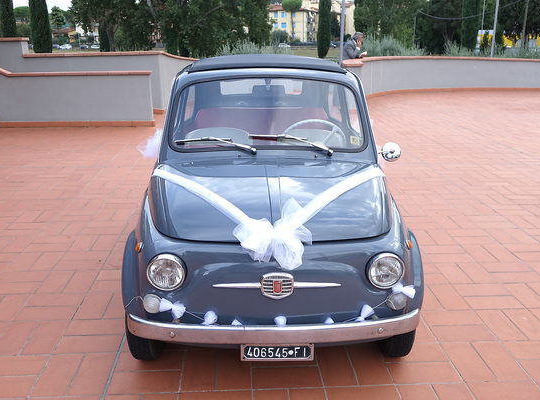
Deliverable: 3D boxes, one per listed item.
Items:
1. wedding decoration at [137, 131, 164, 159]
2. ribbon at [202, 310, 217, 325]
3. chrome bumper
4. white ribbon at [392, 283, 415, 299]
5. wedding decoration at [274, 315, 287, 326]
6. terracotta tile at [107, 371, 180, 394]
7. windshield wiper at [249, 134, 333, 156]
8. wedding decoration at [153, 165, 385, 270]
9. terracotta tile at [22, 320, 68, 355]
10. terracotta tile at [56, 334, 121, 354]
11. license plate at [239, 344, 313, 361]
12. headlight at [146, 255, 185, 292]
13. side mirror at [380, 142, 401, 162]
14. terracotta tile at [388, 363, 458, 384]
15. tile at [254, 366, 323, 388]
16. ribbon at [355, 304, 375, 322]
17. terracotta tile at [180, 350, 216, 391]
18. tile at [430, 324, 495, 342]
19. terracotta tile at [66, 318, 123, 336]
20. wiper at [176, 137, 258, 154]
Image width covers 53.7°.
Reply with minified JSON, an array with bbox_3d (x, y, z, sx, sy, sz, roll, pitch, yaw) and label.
[{"bbox_3d":[-0.737,-0.344,3.303,0.180,0.180,0.160,0,18,-2],"label":"wedding decoration"},{"bbox_3d":[-0.207,0.413,1.872,0.056,0.052,0.052,0,18,-2],"label":"ribbon"},{"bbox_3d":[0.015,0.468,1.980,1.110,0.080,0.135,0,18,-2],"label":"chrome bumper"},{"bbox_3d":[0.501,0.338,1.990,0.086,0.056,0.048,-5,18,-16],"label":"white ribbon"},{"bbox_3d":[0.039,0.445,1.960,0.045,0.050,0.045,0,18,-2],"label":"wedding decoration"},{"bbox_3d":[-0.536,0.790,2.291,0.297,0.020,0.144,-1,18,-4],"label":"terracotta tile"},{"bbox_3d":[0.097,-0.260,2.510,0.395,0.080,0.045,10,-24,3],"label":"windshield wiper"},{"bbox_3d":[0.010,0.030,2.161,1.090,0.205,0.830,0,18,-2],"label":"wedding decoration"},{"bbox_3d":[-1.093,0.681,2.619,0.144,0.020,0.297,-1,18,-4],"label":"terracotta tile"},{"bbox_3d":[-0.875,0.708,2.594,0.302,0.020,0.147,-1,18,-3],"label":"terracotta tile"},{"bbox_3d":[0.029,0.566,1.985,0.272,0.066,0.015,0,18,-2],"label":"license plate"},{"bbox_3d":[-0.398,0.264,2.058,0.152,0.152,0.075,0,18,-2],"label":"headlight"},{"bbox_3d":[0.612,-0.242,2.720,0.108,0.102,0.050,-4,18,-14],"label":"side mirror"},{"bbox_3d":[0.689,0.783,2.394,0.302,0.020,0.147,-1,18,-3],"label":"terracotta tile"},{"bbox_3d":[0.072,0.790,2.356,0.302,0.020,0.147,-1,18,-3],"label":"tile"},{"bbox_3d":[0.349,0.419,1.969,0.075,0.068,0.050,0,18,-2],"label":"ribbon"},{"bbox_3d":[-0.317,0.773,2.409,0.147,0.015,0.300,-1,18,-4],"label":"terracotta tile"},{"bbox_3d":[0.980,0.685,2.705,0.302,0.020,0.147,-1,18,-3],"label":"tile"},{"bbox_3d":[-0.870,0.655,2.706,0.297,0.020,0.144,-1,18,-4],"label":"terracotta tile"},{"bbox_3d":[-0.265,-0.262,2.590,0.400,0.080,0.035,0,-20,-2],"label":"wiper"}]

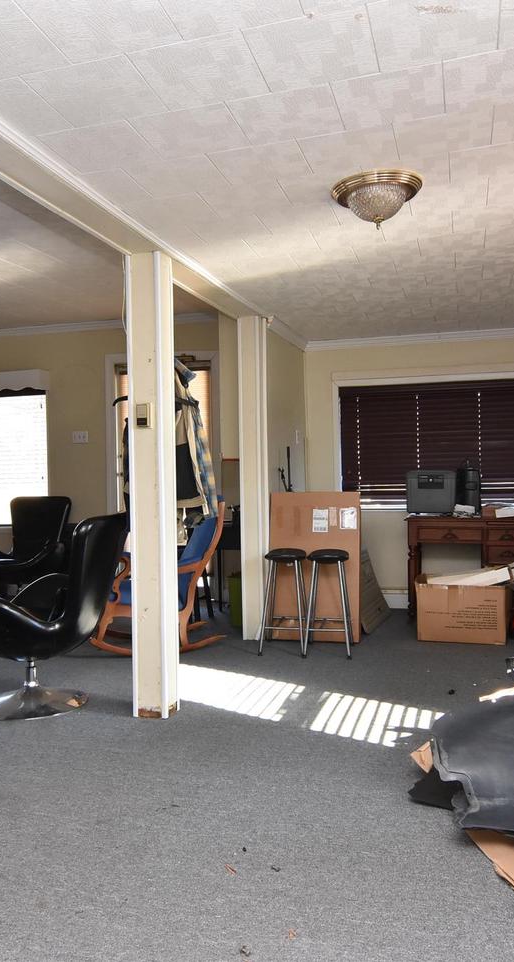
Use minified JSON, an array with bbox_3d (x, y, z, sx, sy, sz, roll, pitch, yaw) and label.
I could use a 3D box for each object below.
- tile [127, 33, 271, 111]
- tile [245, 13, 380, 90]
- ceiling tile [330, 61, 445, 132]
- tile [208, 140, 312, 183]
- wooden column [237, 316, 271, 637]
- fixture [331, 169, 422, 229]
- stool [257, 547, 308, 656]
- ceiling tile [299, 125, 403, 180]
[{"bbox_3d":[-0.152,-1.114,1.961,0.305,0.015,0.305,-2,0,16],"label":"tile"},{"bbox_3d":[0.149,-1.122,1.872,0.305,0.020,0.305,-2,1,15],"label":"tile"},{"bbox_3d":[0.393,-1.138,2.126,0.305,0.020,0.305,-2,1,16],"label":"ceiling tile"},{"bbox_3d":[0.018,-1.125,2.539,0.305,0.015,0.305,-2,0,16],"label":"tile"},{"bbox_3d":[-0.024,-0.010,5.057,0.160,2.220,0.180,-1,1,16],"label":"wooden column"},{"bbox_3d":[0.451,-1.030,2.700,0.340,0.165,0.340,-2,0,15],"label":"fixture"},{"bbox_3d":[0.184,0.775,4.726,0.300,0.650,0.300,-1,1,16],"label":"stool"},{"bbox_3d":[0.315,-1.136,2.454,0.305,0.015,0.305,-2,0,16],"label":"ceiling tile"}]

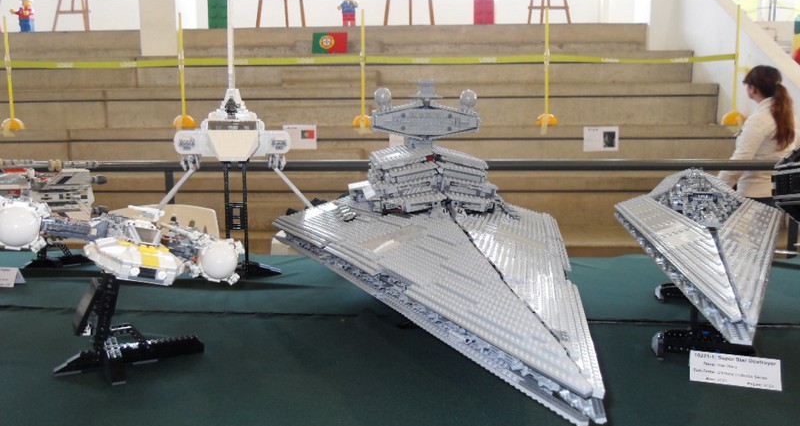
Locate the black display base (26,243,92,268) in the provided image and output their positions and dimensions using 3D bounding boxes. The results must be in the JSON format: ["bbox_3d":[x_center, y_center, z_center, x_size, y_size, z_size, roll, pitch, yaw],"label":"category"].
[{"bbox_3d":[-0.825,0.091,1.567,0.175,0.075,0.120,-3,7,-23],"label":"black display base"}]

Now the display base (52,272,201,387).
[{"bbox_3d":[-0.372,0.145,0.895,0.192,0.126,0.155,-4,8,-27],"label":"display base"}]

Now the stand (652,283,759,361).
[{"bbox_3d":[0.495,0.150,1.075,0.130,0.075,0.410,3,7,22],"label":"stand"}]

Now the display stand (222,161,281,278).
[{"bbox_3d":[-0.354,0.018,1.417,0.190,0.255,0.150,-2,7,-13],"label":"display stand"}]

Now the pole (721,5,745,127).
[{"bbox_3d":[3.097,-1.358,6.000,0.220,1.140,0.220,1,7,5],"label":"pole"}]

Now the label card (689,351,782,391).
[{"bbox_3d":[0.428,0.200,0.829,0.105,0.033,0.032,2,7,18],"label":"label card"}]

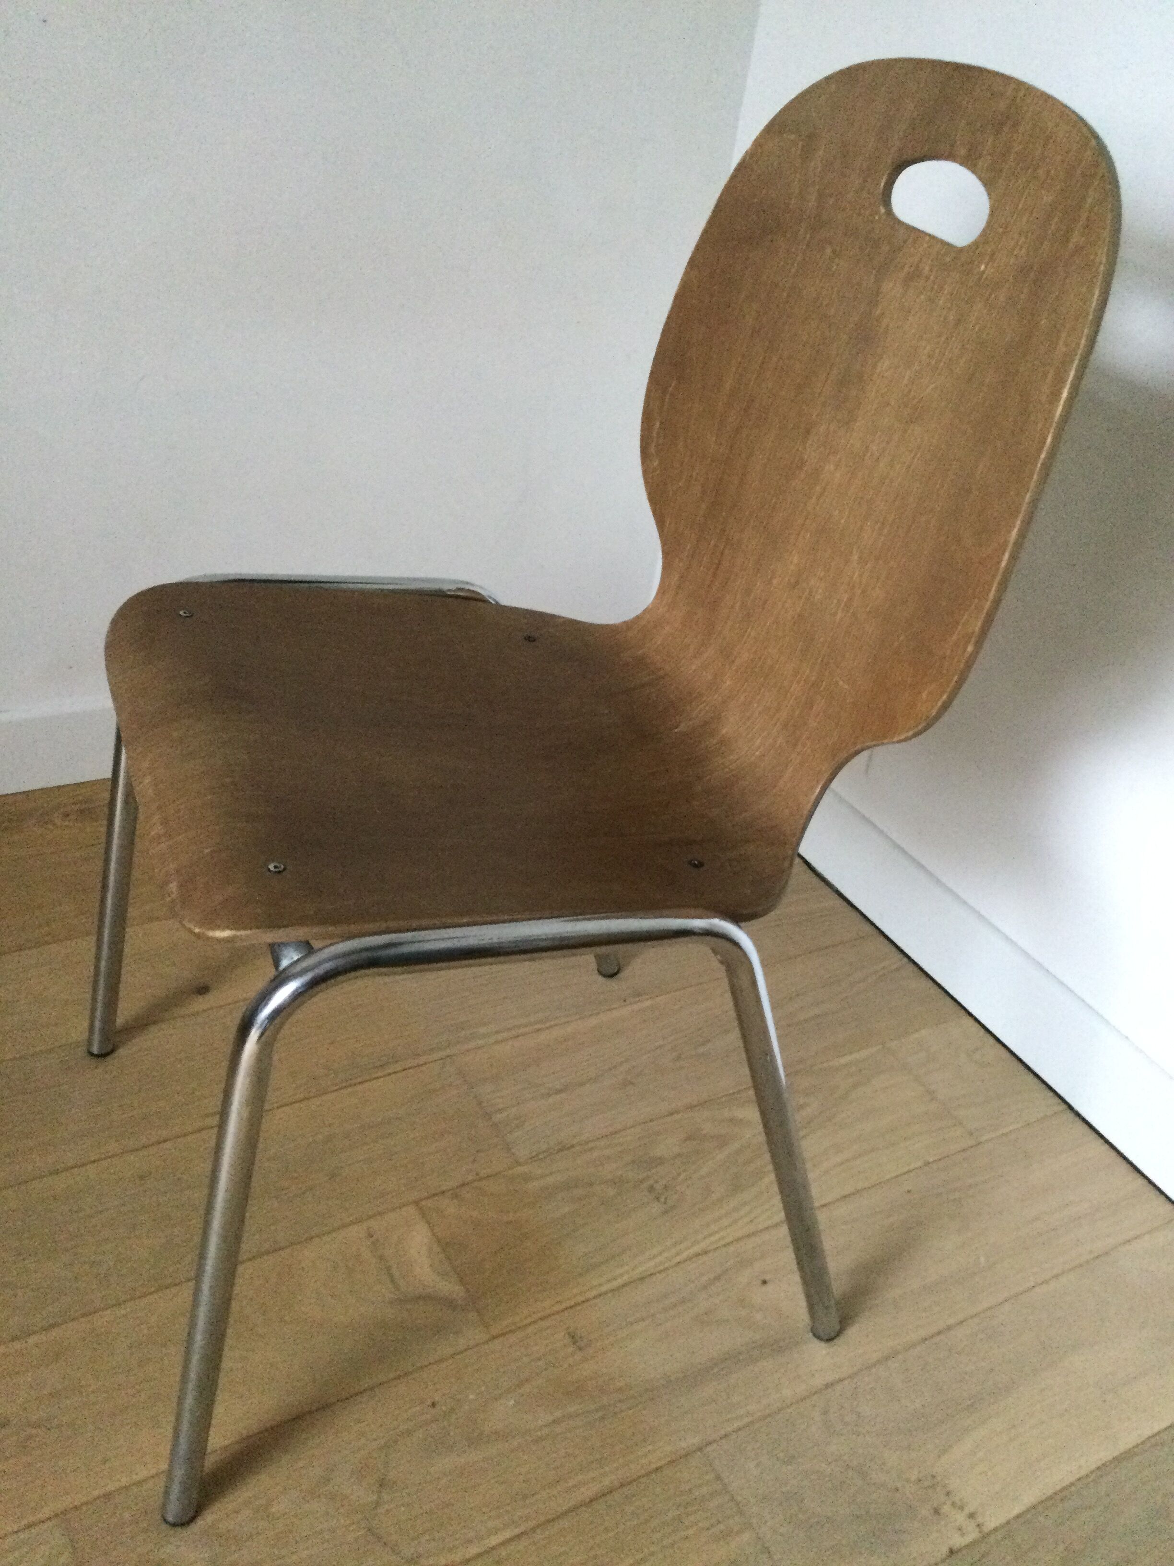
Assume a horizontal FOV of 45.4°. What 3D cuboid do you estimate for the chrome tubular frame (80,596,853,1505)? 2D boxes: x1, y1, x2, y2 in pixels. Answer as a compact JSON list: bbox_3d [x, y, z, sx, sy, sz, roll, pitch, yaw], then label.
[{"bbox_3d":[-0.085,0.138,1.019,0.500,0.446,0.452,-6,35,-23],"label":"chrome tubular frame"}]

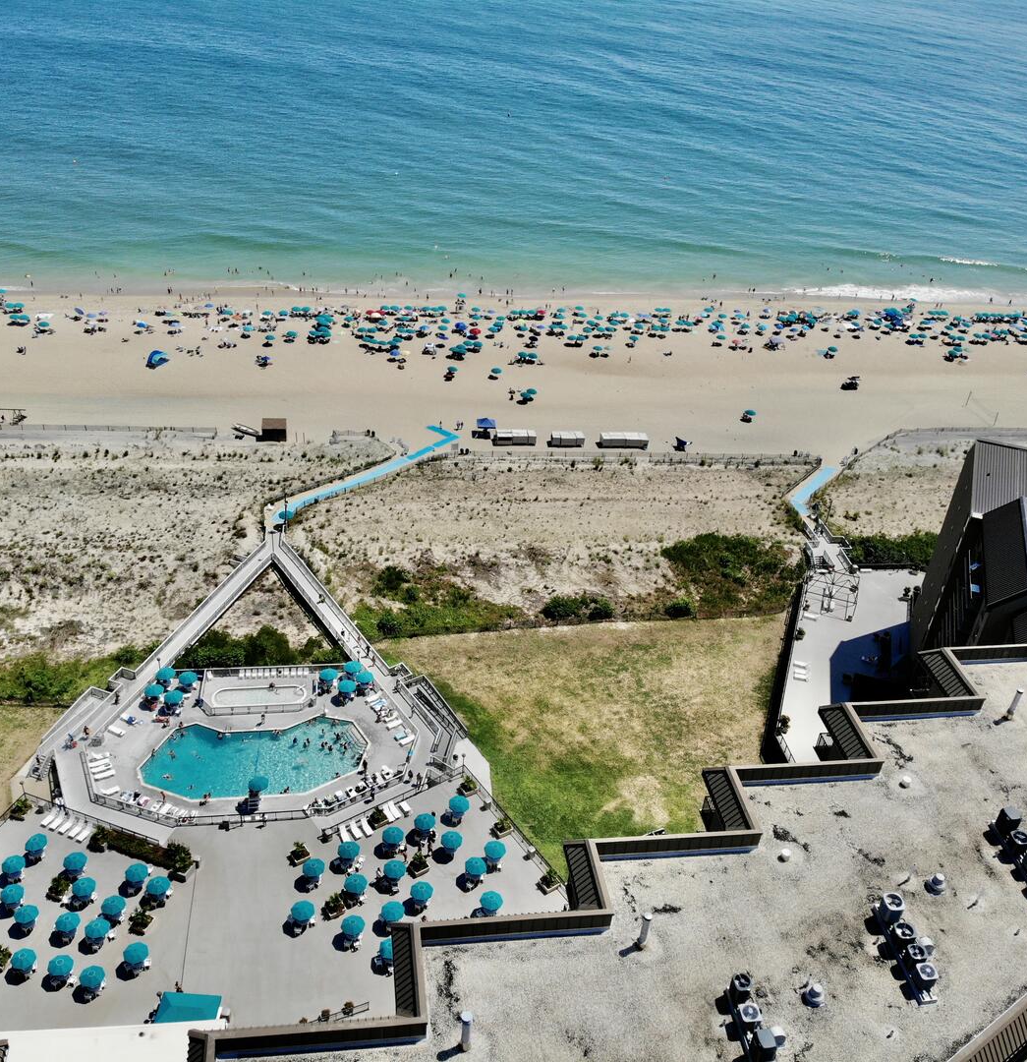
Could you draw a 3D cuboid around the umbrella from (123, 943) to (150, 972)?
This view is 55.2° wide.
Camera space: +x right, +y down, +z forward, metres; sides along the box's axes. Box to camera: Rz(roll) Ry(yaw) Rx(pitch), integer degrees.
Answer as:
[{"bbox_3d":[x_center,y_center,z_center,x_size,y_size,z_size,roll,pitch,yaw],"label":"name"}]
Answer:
[{"bbox_3d":[-32.847,37.413,85.830,2.150,2.500,2.150,-1,35,-9],"label":"umbrella"}]

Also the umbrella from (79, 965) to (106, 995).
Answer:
[{"bbox_3d":[-35.755,38.567,83.775,2.150,2.500,2.150,-1,35,-9],"label":"umbrella"}]

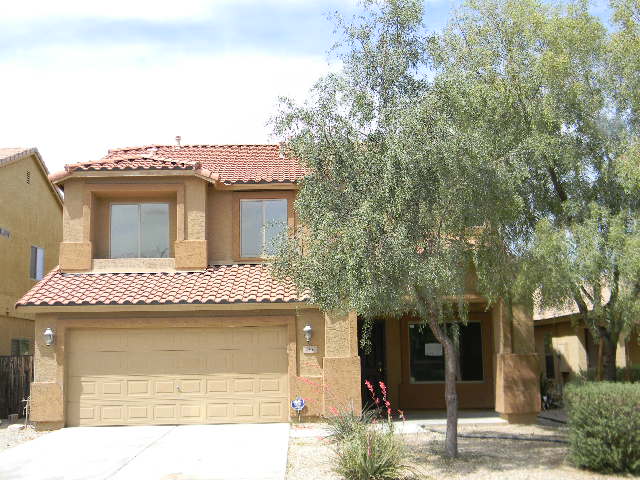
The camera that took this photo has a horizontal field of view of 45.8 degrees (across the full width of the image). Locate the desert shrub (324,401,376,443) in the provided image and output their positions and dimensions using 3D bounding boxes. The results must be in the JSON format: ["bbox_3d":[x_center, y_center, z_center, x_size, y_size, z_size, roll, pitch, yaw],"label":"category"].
[{"bbox_3d":[0.559,3.334,13.900,0.930,0.710,0.880,0,-8,-2],"label":"desert shrub"}]

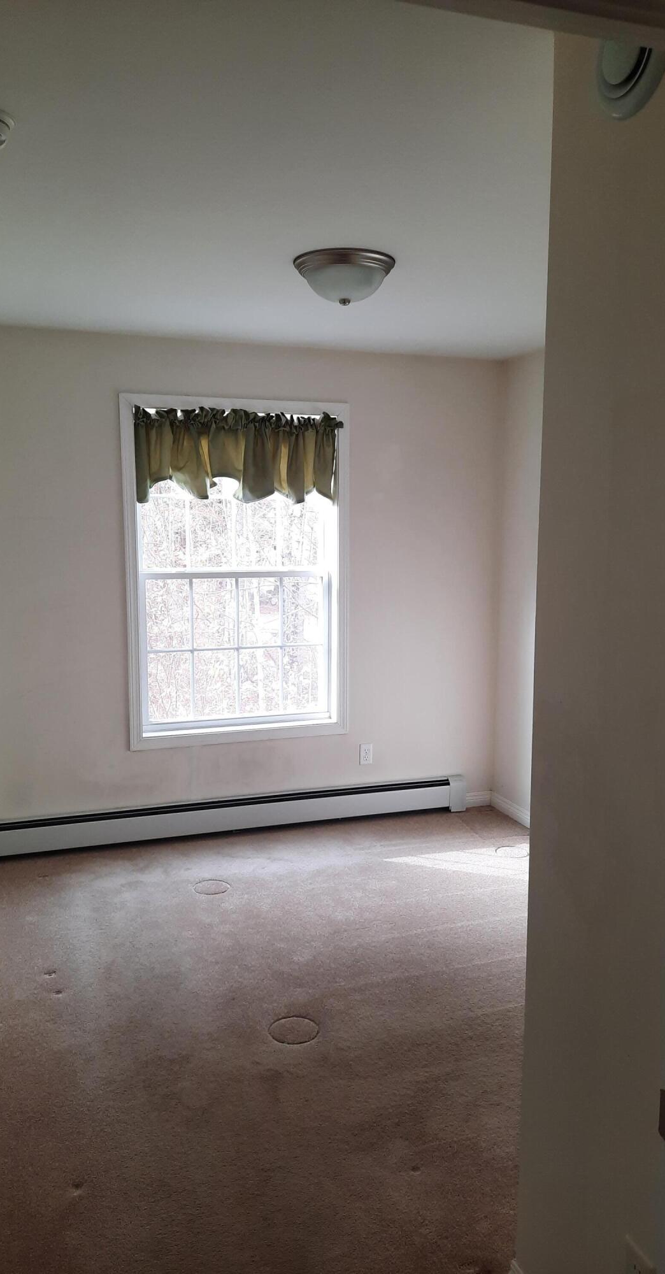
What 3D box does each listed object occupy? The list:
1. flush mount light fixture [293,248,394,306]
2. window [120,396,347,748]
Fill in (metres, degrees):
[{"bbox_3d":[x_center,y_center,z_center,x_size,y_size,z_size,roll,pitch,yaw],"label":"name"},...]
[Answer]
[{"bbox_3d":[0.039,-1.169,3.050,0.330,0.140,0.330,0,7,0],"label":"flush mount light fixture"},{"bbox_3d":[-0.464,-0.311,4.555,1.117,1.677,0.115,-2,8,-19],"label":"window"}]

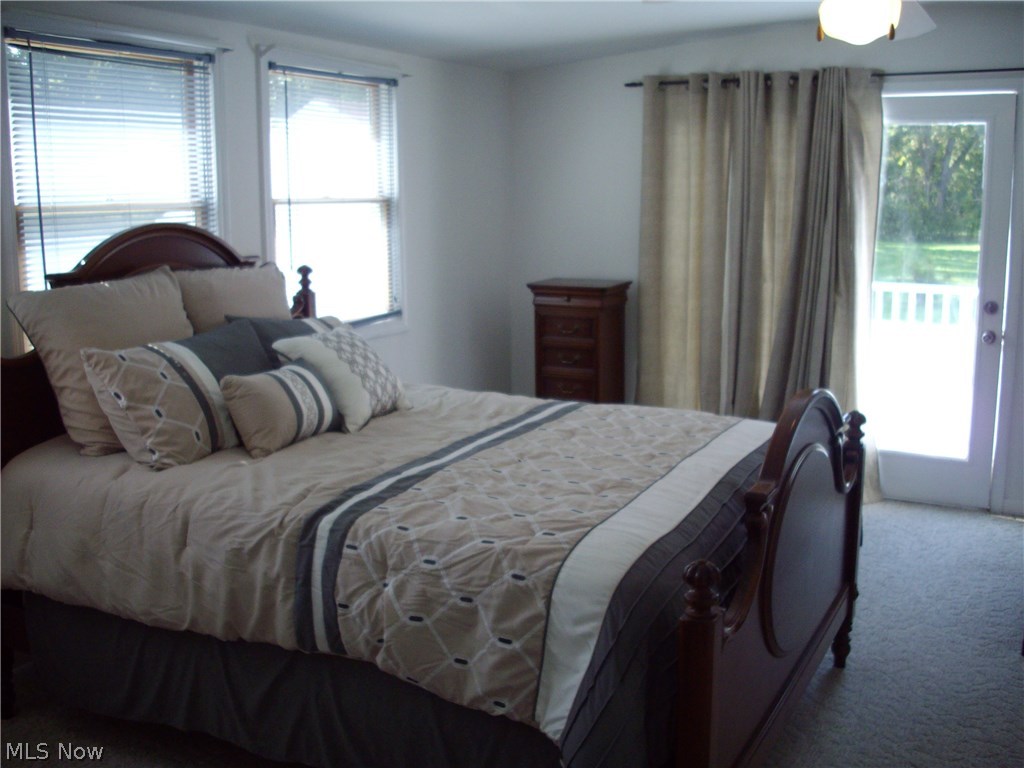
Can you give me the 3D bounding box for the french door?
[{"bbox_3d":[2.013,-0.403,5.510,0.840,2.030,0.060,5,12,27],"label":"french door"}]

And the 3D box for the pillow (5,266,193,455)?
[{"bbox_3d":[-1.231,-0.072,3.503,0.200,0.530,0.640,-13,3,29],"label":"pillow"}]

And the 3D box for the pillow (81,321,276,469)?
[{"bbox_3d":[-0.994,0.008,3.474,0.180,0.450,0.700,-37,-8,28],"label":"pillow"}]

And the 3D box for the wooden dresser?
[{"bbox_3d":[0.374,-0.028,6.149,0.480,1.070,0.430,5,12,27],"label":"wooden dresser"}]

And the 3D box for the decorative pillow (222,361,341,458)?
[{"bbox_3d":[-0.726,0.062,3.479,0.140,0.300,0.450,-33,-7,29],"label":"decorative pillow"}]

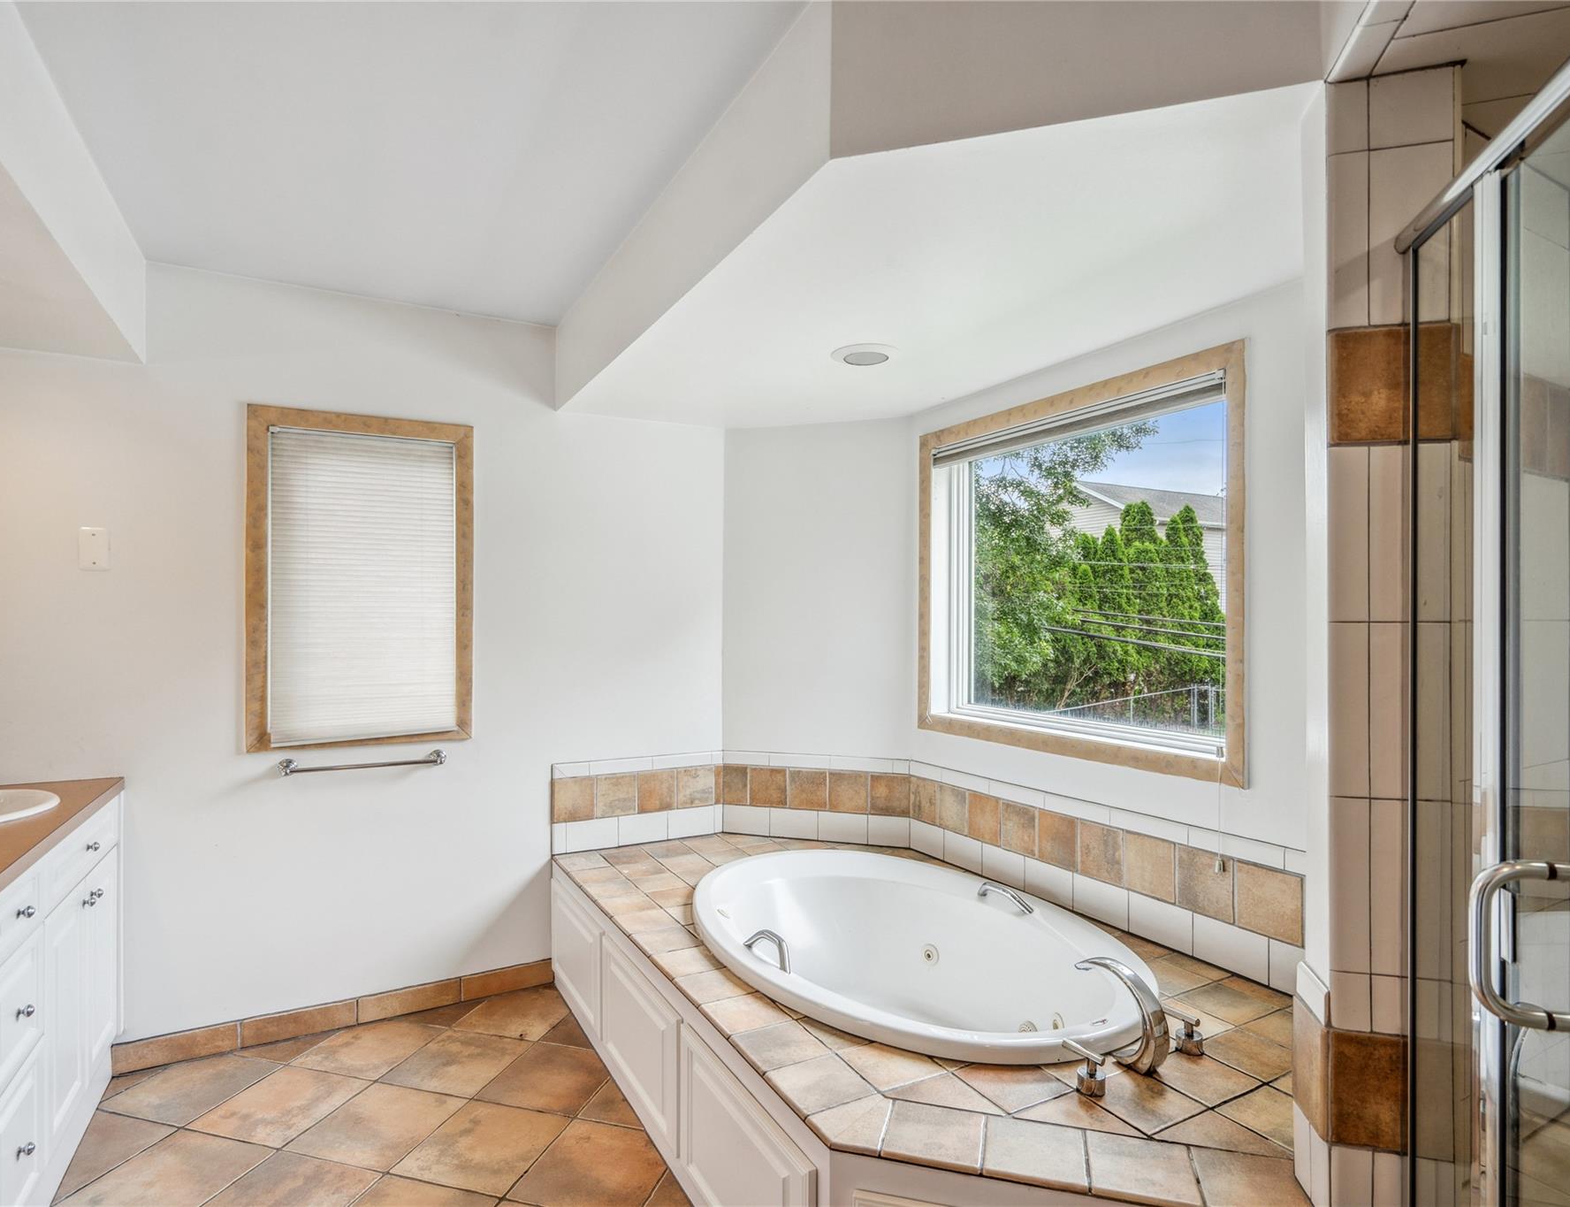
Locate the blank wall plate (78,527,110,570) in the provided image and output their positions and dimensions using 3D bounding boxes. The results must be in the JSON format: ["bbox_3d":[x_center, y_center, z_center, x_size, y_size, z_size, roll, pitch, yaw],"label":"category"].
[{"bbox_3d":[-2.055,-0.163,2.394,0.072,0.120,0.007,0,-1,-29],"label":"blank wall plate"}]

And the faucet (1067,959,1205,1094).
[{"bbox_3d":[0.681,0.833,1.646,0.335,0.178,0.210,1,-1,-30],"label":"faucet"}]

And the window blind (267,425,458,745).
[{"bbox_3d":[-1.413,-0.056,2.727,0.555,1.023,0.030,1,-1,-27],"label":"window blind"}]

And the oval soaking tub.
[{"bbox_3d":[0.311,1.144,2.276,1.040,0.500,1.480,1,-1,-30],"label":"oval soaking tub"}]

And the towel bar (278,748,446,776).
[{"bbox_3d":[-1.402,0.532,2.691,0.498,0.052,0.075,1,-1,-27],"label":"towel bar"}]

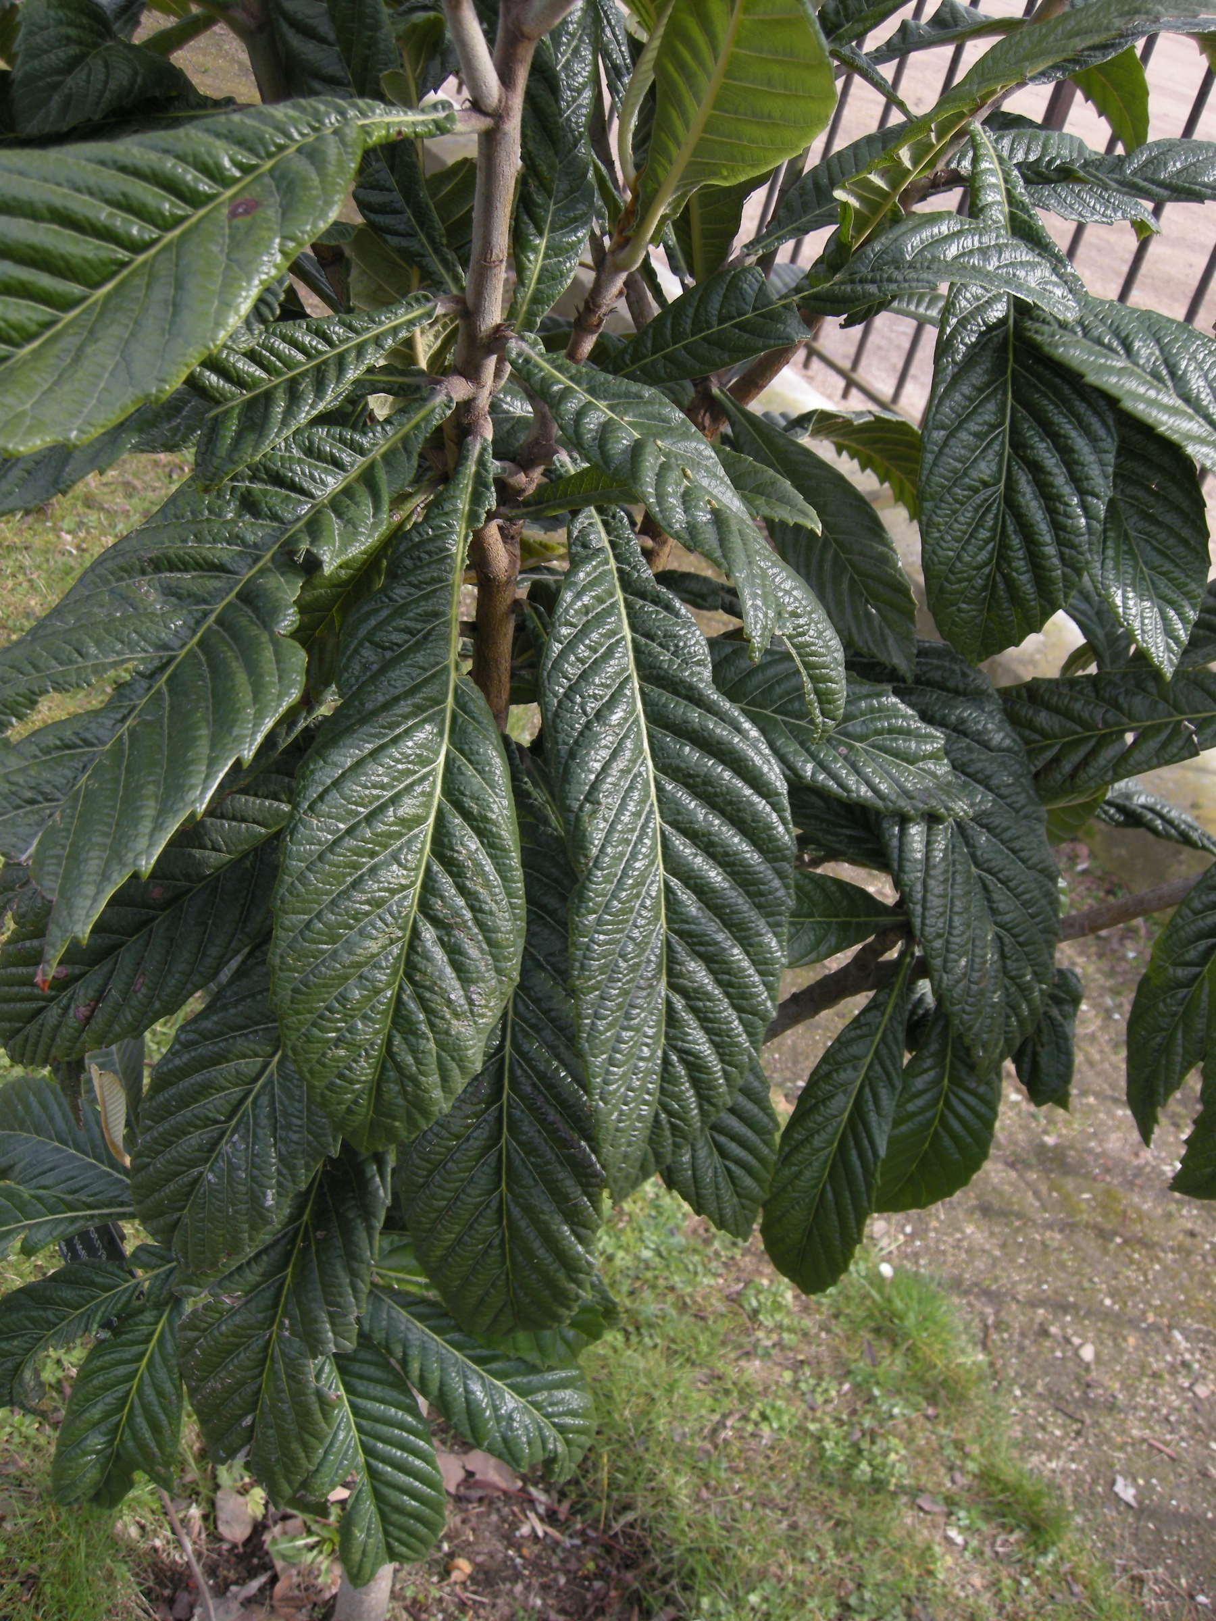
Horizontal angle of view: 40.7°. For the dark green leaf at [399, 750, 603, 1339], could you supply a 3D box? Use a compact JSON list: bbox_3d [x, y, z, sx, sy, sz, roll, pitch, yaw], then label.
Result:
[{"bbox_3d":[-0.040,0.093,0.680,0.083,0.241,0.035,1,-10,0],"label":"dark green leaf"}]

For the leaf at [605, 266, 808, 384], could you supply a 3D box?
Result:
[{"bbox_3d":[0.044,-0.210,0.718,0.095,0.025,0.058,-13,37,22],"label":"leaf"}]

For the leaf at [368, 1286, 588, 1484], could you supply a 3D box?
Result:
[{"bbox_3d":[-0.084,0.358,1.055,0.182,0.035,0.072,34,53,16],"label":"leaf"}]

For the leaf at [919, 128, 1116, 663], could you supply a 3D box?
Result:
[{"bbox_3d":[0.169,-0.180,0.695,0.080,0.241,0.045,1,-10,3],"label":"leaf"}]

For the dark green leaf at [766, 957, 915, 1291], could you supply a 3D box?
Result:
[{"bbox_3d":[0.139,0.172,0.905,0.066,0.195,0.030,17,-3,14],"label":"dark green leaf"}]

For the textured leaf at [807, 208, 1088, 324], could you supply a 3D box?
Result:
[{"bbox_3d":[0.136,-0.221,0.672,0.116,0.035,0.062,14,42,28],"label":"textured leaf"}]

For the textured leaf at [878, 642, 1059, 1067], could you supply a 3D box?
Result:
[{"bbox_3d":[0.168,0.021,0.780,0.083,0.201,0.045,-6,-6,-5],"label":"textured leaf"}]

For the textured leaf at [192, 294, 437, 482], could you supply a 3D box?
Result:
[{"bbox_3d":[-0.112,-0.177,0.670,0.060,0.030,0.139,29,50,26],"label":"textured leaf"}]

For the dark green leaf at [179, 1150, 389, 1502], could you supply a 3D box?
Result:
[{"bbox_3d":[-0.145,0.238,0.780,0.085,0.174,0.035,9,-13,9],"label":"dark green leaf"}]

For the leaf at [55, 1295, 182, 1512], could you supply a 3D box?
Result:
[{"bbox_3d":[-0.296,0.370,1.045,0.075,0.127,0.030,15,-14,15],"label":"leaf"}]

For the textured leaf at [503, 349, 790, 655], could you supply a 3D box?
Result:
[{"bbox_3d":[0.016,-0.128,0.637,0.053,0.035,0.210,-20,57,-25],"label":"textured leaf"}]

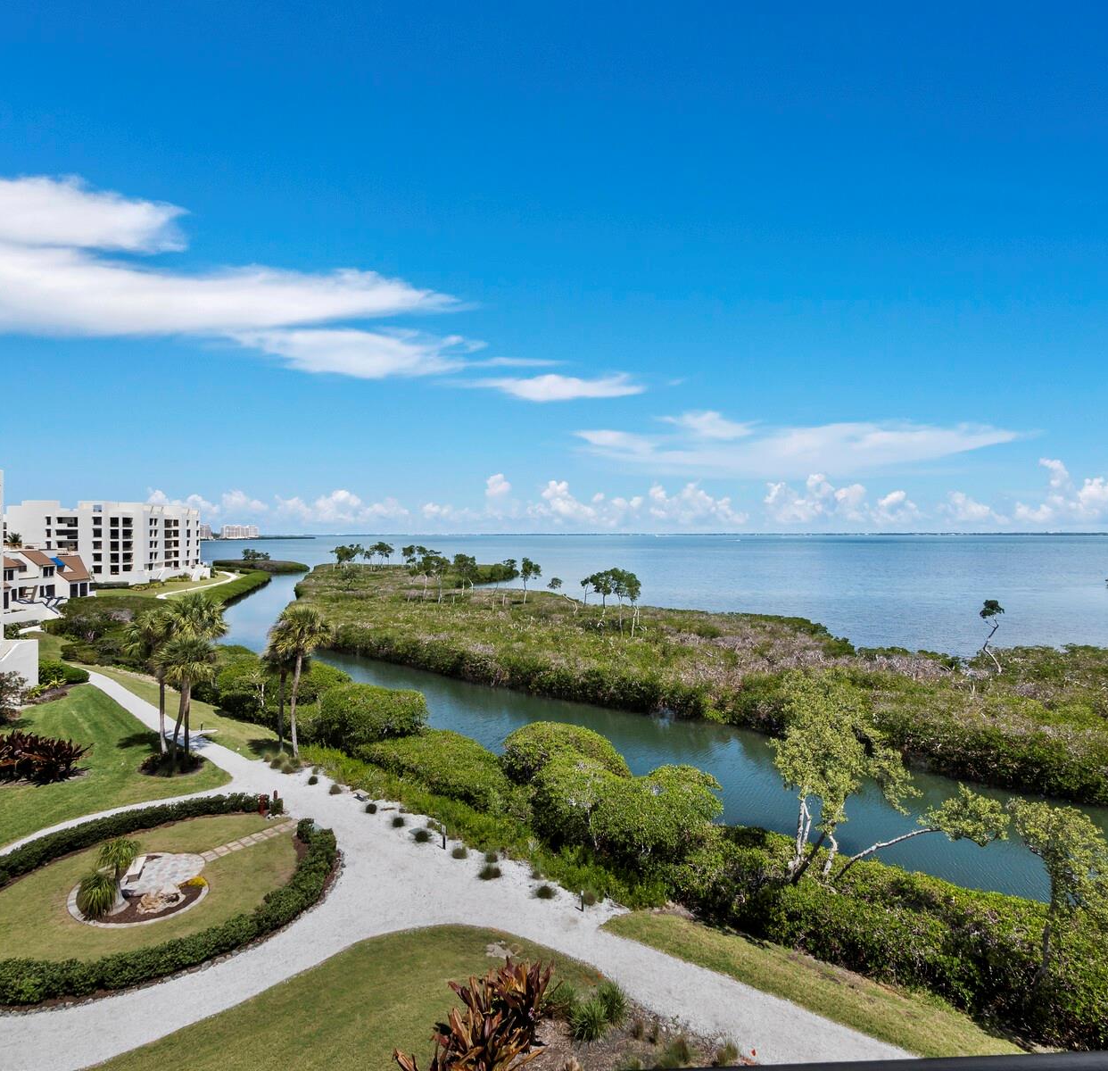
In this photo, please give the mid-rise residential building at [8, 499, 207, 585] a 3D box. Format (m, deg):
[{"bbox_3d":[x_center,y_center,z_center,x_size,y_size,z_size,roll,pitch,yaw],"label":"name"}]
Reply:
[{"bbox_3d":[-118.500,2.400,160.500,33.000,21.800,42.000,0,0,0],"label":"mid-rise residential building"}]

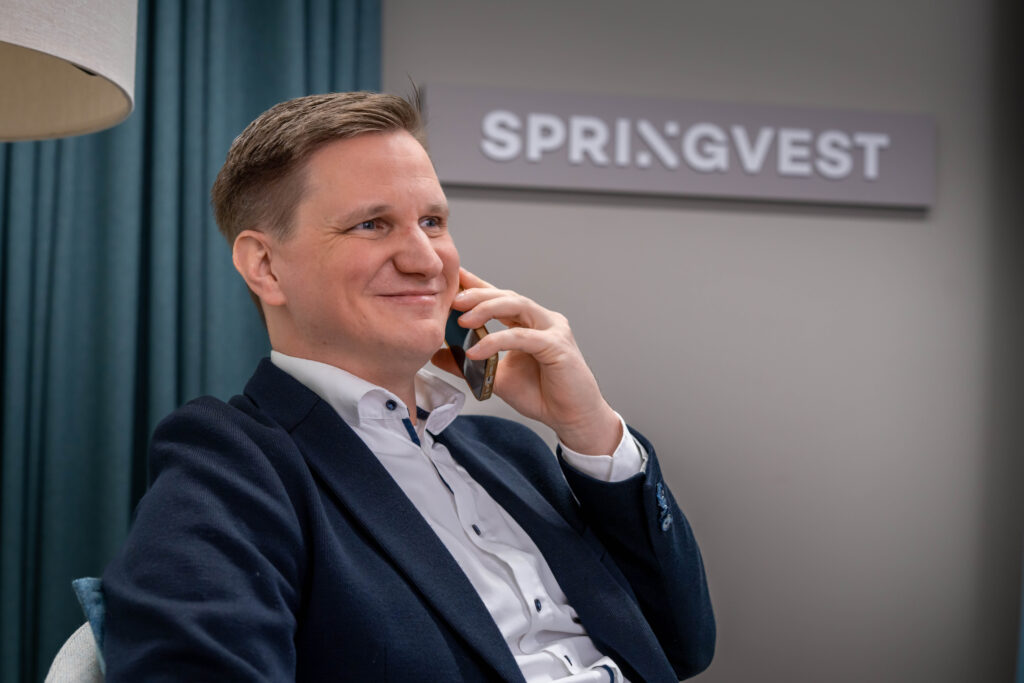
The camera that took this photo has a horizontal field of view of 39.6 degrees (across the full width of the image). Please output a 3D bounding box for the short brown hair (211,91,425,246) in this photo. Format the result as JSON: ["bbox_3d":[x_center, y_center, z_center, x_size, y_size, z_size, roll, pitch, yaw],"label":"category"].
[{"bbox_3d":[-0.174,-0.145,1.300,0.205,0.172,0.168,-8,-2,41],"label":"short brown hair"}]

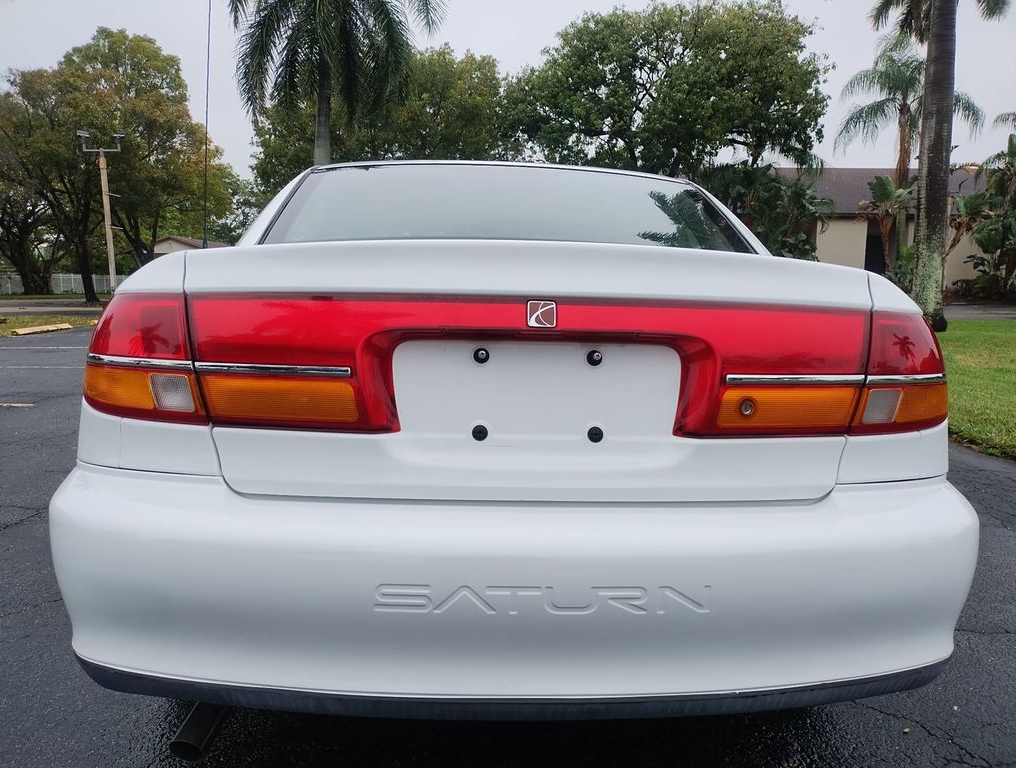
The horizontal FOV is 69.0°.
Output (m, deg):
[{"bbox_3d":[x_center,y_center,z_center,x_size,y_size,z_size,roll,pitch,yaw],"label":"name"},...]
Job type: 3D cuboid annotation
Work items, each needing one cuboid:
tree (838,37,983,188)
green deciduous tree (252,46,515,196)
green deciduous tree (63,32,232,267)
[{"bbox_3d":[13.865,-7.358,25.728,5.042,9.096,5.042,0,8,0],"label":"tree"},{"bbox_3d":[-6.182,-10.342,36.932,12.999,12.370,11.000,0,8,0],"label":"green deciduous tree"},{"bbox_3d":[-17.437,-10.476,35.909,8.295,12.849,8.600,0,8,0],"label":"green deciduous tree"}]

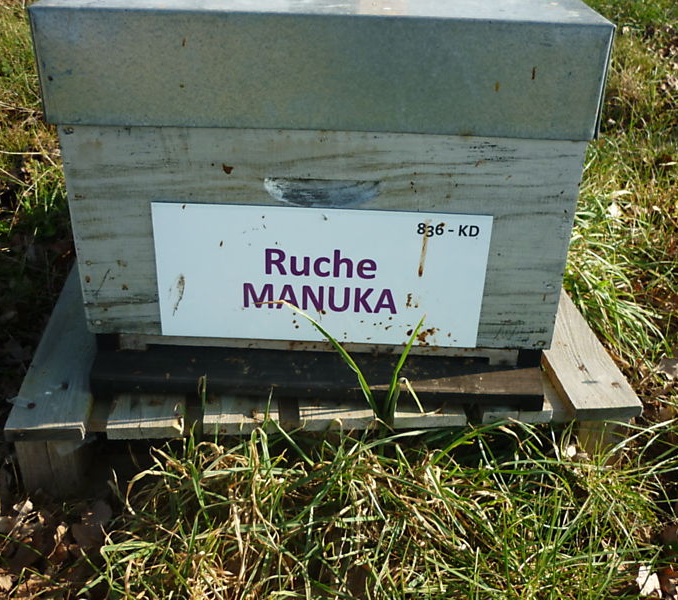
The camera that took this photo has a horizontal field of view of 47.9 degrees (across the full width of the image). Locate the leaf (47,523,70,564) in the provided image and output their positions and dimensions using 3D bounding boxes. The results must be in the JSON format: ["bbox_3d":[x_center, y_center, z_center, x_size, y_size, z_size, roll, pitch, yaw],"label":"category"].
[{"bbox_3d":[-0.251,0.218,0.684,0.018,0.015,0.036,1,26,-1],"label":"leaf"}]

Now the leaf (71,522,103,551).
[{"bbox_3d":[-0.230,0.216,0.699,0.027,0.010,0.025,-6,27,-15],"label":"leaf"}]

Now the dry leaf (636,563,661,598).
[{"bbox_3d":[0.268,0.242,0.660,0.020,0.011,0.029,11,28,19],"label":"dry leaf"}]

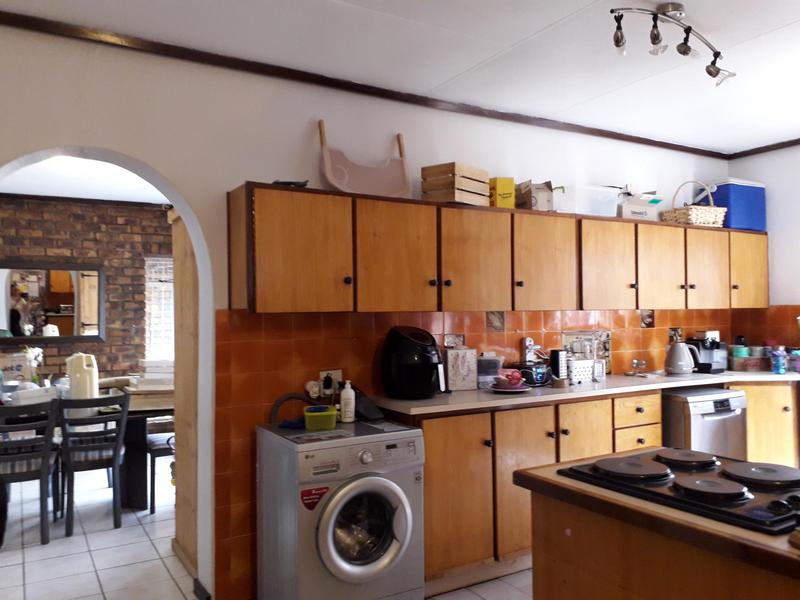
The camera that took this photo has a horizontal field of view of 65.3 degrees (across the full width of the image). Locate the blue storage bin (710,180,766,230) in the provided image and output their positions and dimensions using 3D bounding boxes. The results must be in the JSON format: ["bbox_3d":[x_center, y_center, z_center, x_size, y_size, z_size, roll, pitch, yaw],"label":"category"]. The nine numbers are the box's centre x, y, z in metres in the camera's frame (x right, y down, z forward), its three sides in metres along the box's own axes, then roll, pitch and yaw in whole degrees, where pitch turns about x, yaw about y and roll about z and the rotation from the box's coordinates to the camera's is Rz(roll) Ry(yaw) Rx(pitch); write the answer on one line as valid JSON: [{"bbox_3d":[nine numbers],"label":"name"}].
[{"bbox_3d":[2.579,-0.709,4.891,0.450,0.370,0.285,0,-2,-31],"label":"blue storage bin"}]

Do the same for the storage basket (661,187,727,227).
[{"bbox_3d":[2.137,-0.692,4.580,0.440,0.342,0.250,0,-1,-31],"label":"storage basket"}]

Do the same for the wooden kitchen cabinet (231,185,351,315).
[{"bbox_3d":[-0.512,-0.220,2.975,0.521,0.577,0.290,0,-1,-31],"label":"wooden kitchen cabinet"}]

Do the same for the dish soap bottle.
[{"bbox_3d":[-0.258,0.483,3.003,0.072,0.203,0.070,-1,-1,-5],"label":"dish soap bottle"}]

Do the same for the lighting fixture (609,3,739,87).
[{"bbox_3d":[1.196,-1.088,2.655,0.880,0.230,0.210,0,-1,-31],"label":"lighting fixture"}]

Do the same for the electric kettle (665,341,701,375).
[{"bbox_3d":[1.920,0.387,4.240,0.240,0.230,0.180,-1,-1,22],"label":"electric kettle"}]

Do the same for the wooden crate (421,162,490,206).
[{"bbox_3d":[0.318,-0.626,3.518,0.228,0.212,0.312,-2,-2,44],"label":"wooden crate"}]

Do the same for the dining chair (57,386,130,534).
[{"bbox_3d":[-2.032,1.041,4.118,0.400,0.880,0.520,0,-1,-31],"label":"dining chair"}]

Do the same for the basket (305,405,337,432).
[{"bbox_3d":[-0.378,0.560,2.950,0.150,0.092,0.165,-1,-1,-10],"label":"basket"}]

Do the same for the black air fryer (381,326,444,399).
[{"bbox_3d":[0.074,0.328,3.285,0.335,0.364,0.270,-2,-2,29],"label":"black air fryer"}]

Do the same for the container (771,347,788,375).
[{"bbox_3d":[2.521,0.399,4.150,0.105,0.185,0.090,-2,-2,34],"label":"container"}]

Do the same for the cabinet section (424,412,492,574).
[{"bbox_3d":[0.177,0.950,3.258,0.440,0.760,0.460,0,-1,-31],"label":"cabinet section"}]

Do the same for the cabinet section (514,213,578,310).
[{"bbox_3d":[0.778,-0.218,3.756,0.500,0.572,0.290,0,-1,-31],"label":"cabinet section"}]

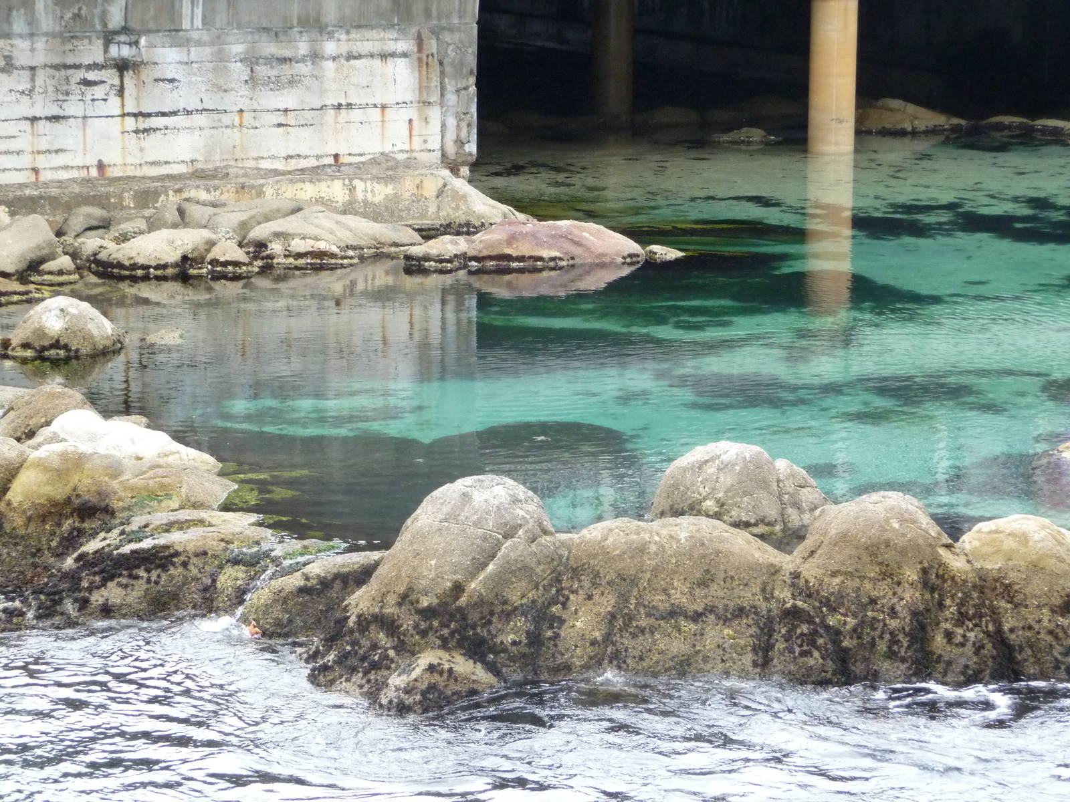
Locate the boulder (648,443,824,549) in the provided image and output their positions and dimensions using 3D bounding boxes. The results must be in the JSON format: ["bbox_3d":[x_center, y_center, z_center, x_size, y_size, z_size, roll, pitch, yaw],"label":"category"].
[{"bbox_3d":[1.581,0.649,30.399,1.370,0.710,1.100,0,9,0],"label":"boulder"}]

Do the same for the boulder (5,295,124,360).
[{"bbox_3d":[-4.634,-0.751,39.012,1.160,0.530,1.050,0,9,0],"label":"boulder"}]

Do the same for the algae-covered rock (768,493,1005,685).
[{"bbox_3d":[2.577,1.294,28.928,1.730,1.240,1.550,0,9,0],"label":"algae-covered rock"}]

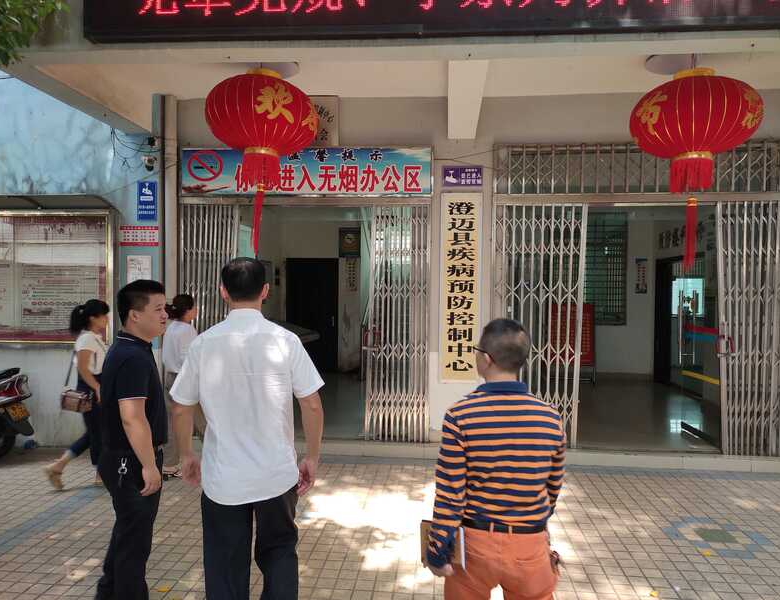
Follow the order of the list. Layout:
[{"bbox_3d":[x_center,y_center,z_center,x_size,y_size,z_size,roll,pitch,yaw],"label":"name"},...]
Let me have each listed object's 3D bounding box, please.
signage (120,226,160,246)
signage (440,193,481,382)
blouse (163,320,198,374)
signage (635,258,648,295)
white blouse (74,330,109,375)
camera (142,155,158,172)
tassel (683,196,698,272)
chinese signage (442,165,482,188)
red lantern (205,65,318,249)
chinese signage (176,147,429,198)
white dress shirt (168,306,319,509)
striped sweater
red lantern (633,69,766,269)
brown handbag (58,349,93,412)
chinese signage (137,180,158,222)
[{"bbox_3d":[-2.507,-0.636,5.793,0.396,0.200,0.020,1,1,5],"label":"signage"},{"bbox_3d":[0.716,-0.122,5.839,0.410,1.898,0.040,1,1,5],"label":"signage"},{"bbox_3d":[-1.741,0.405,4.920,0.290,0.470,0.420,0,1,-32],"label":"blouse"},{"bbox_3d":[4.482,-0.419,10.310,0.224,0.623,0.030,1,1,5],"label":"signage"},{"bbox_3d":[-2.467,0.436,4.800,0.250,0.380,0.370,1,1,0],"label":"white blouse"},{"bbox_3d":[-2.346,-1.337,5.660,0.130,0.155,0.150,0,1,0],"label":"camera"},{"bbox_3d":[2.046,-0.446,3.930,0.095,0.510,0.085,0,1,5],"label":"tassel"},{"bbox_3d":[0.715,-1.209,5.670,0.392,0.212,0.020,0,1,5],"label":"chinese signage"},{"bbox_3d":[-1.012,-1.091,4.550,0.860,1.460,0.860,1,1,5],"label":"red lantern"},{"bbox_3d":[-0.867,-1.302,5.912,2.589,0.487,0.070,1,1,5],"label":"chinese signage"},{"bbox_3d":[-0.559,0.410,2.300,0.590,0.740,0.310,0,1,-10],"label":"white dress shirt"},{"bbox_3d":[0.358,0.588,1.980,0.460,0.620,0.280,1,1,-5],"label":"striped sweater"},{"bbox_3d":[2.068,-0.888,3.930,0.805,1.385,0.805,0,1,5],"label":"red lantern"},{"bbox_3d":[-2.535,0.660,4.680,0.250,0.480,0.130,1,1,18],"label":"brown handbag"},{"bbox_3d":[-2.424,-0.985,5.780,0.200,0.400,0.020,0,1,5],"label":"chinese signage"}]

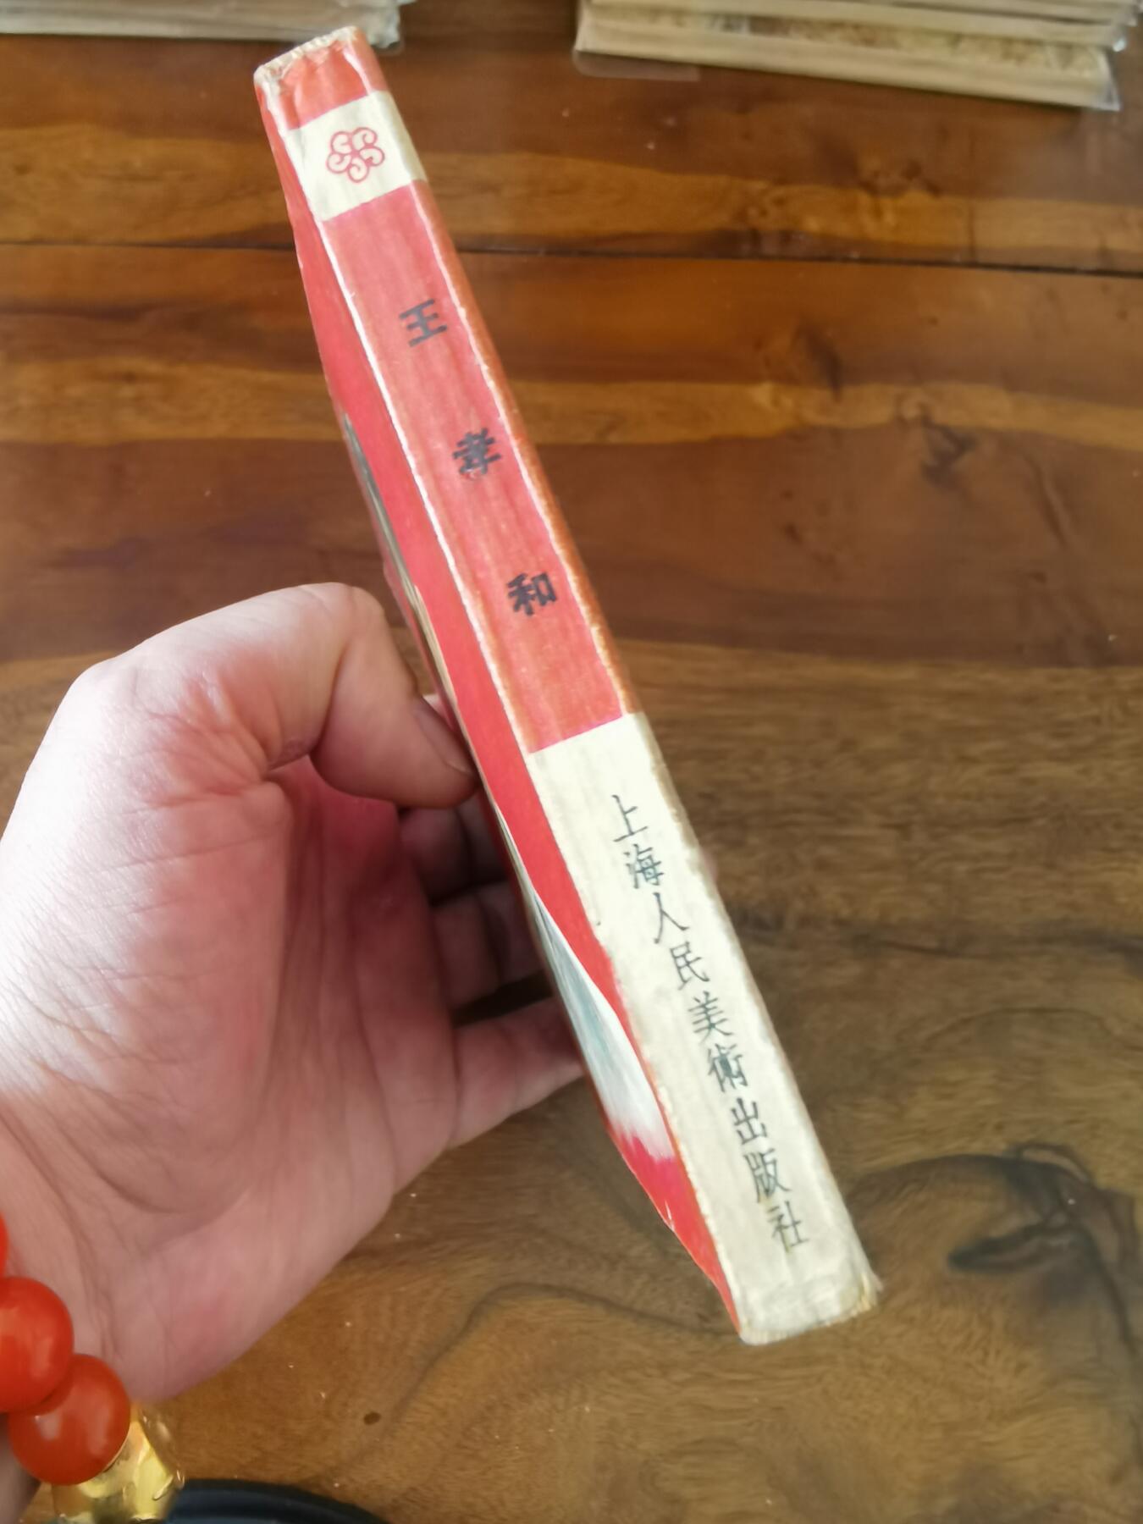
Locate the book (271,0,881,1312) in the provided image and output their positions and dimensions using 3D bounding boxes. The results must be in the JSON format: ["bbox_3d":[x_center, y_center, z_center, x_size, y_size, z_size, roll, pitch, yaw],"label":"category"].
[{"bbox_3d":[-0.006,0.001,0.153,0.011,0.128,0.105,-21,82,-6],"label":"book"}]

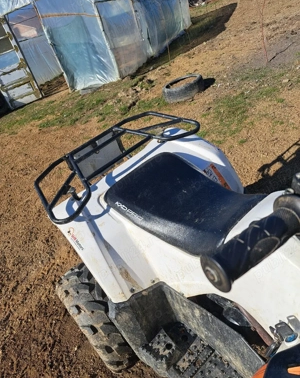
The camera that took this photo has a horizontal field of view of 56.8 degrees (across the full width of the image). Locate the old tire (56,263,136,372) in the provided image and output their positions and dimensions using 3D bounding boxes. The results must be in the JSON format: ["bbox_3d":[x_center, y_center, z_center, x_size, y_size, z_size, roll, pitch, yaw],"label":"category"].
[{"bbox_3d":[-0.171,0.501,1.173,0.220,0.447,0.447,-34,36,-20],"label":"old tire"}]

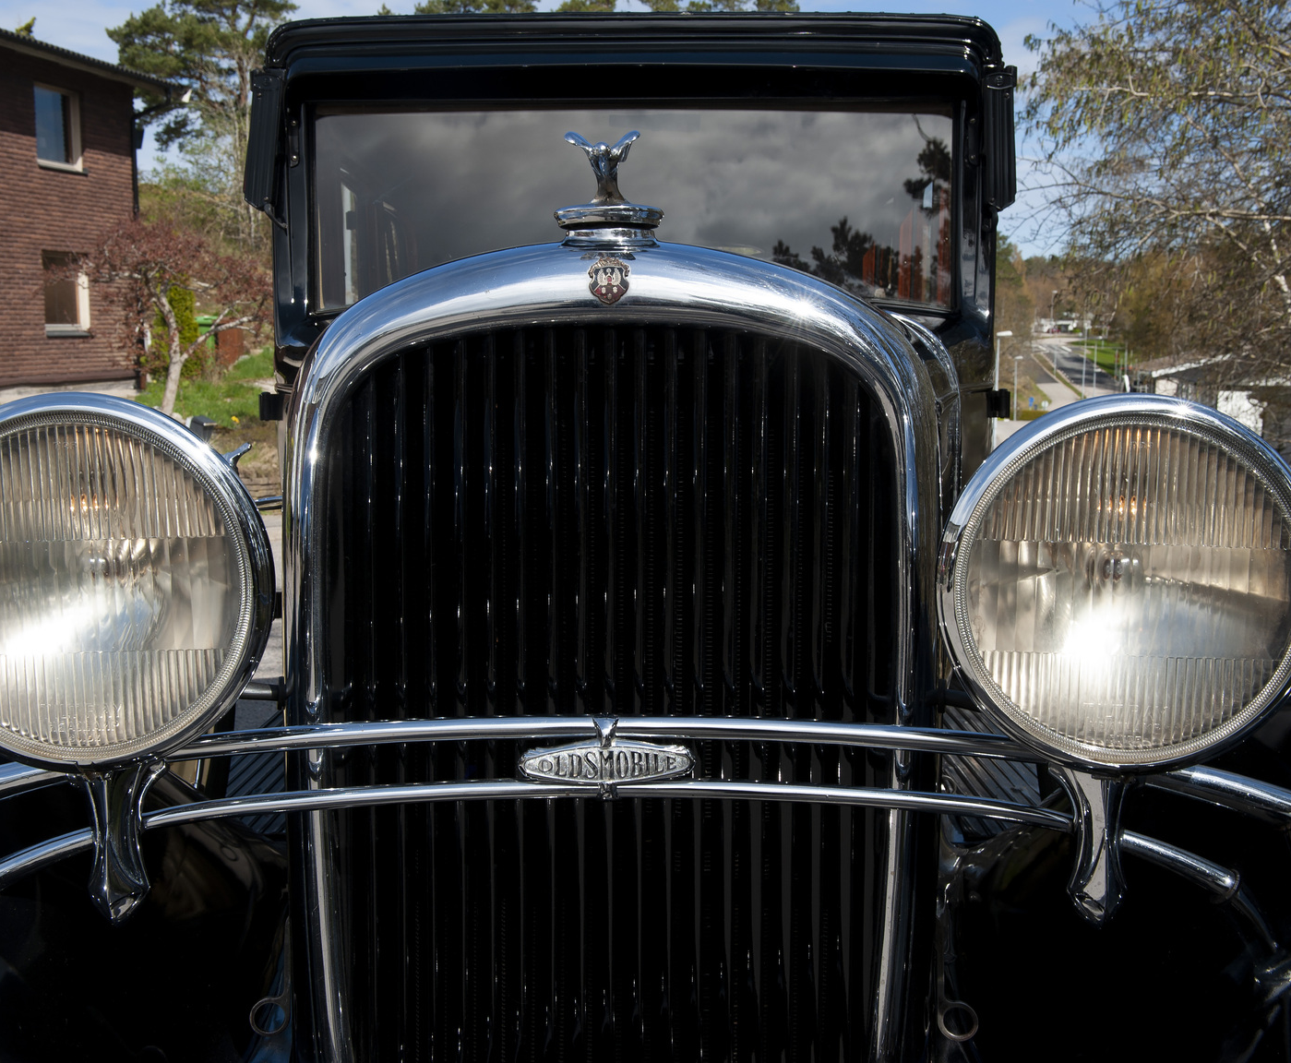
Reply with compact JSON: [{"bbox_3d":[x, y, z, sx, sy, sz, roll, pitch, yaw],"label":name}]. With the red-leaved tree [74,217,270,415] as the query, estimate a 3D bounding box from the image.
[{"bbox_3d":[-4.847,-2.191,15.800,2.100,2.050,2.050,0,7,0],"label":"red-leaved tree"}]

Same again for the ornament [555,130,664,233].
[{"bbox_3d":[-0.031,-0.302,1.340,0.094,0.090,0.092,0,7,0],"label":"ornament"}]

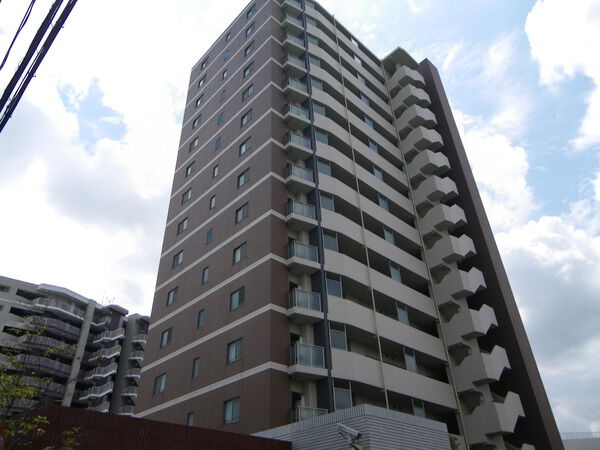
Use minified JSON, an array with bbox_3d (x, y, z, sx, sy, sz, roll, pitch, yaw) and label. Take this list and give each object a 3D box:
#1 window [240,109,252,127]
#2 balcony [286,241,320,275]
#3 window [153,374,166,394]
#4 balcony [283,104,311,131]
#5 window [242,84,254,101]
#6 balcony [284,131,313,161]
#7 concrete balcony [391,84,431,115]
[{"bbox_3d":[-3.783,-7.590,34.672,0.160,1.119,1.189,29,-47,-35],"label":"window"},{"bbox_3d":[0.167,1.888,27.286,1.680,1.500,0.900,18,-41,-25],"label":"balcony"},{"bbox_3d":[-8.382,9.596,29.182,0.120,1.060,1.220,29,-47,-35],"label":"window"},{"bbox_3d":[-0.213,-7.586,34.117,1.730,1.450,0.900,17,-40,-24],"label":"balcony"},{"bbox_3d":[-3.866,-9.914,36.429,0.160,1.119,1.189,29,-47,-35],"label":"window"},{"bbox_3d":[-0.251,-5.253,32.447,1.750,1.390,1.420,29,-47,-35],"label":"balcony"},{"bbox_3d":[10.734,-11.933,46.837,3.835,3.009,2.124,29,-47,-35],"label":"concrete balcony"}]

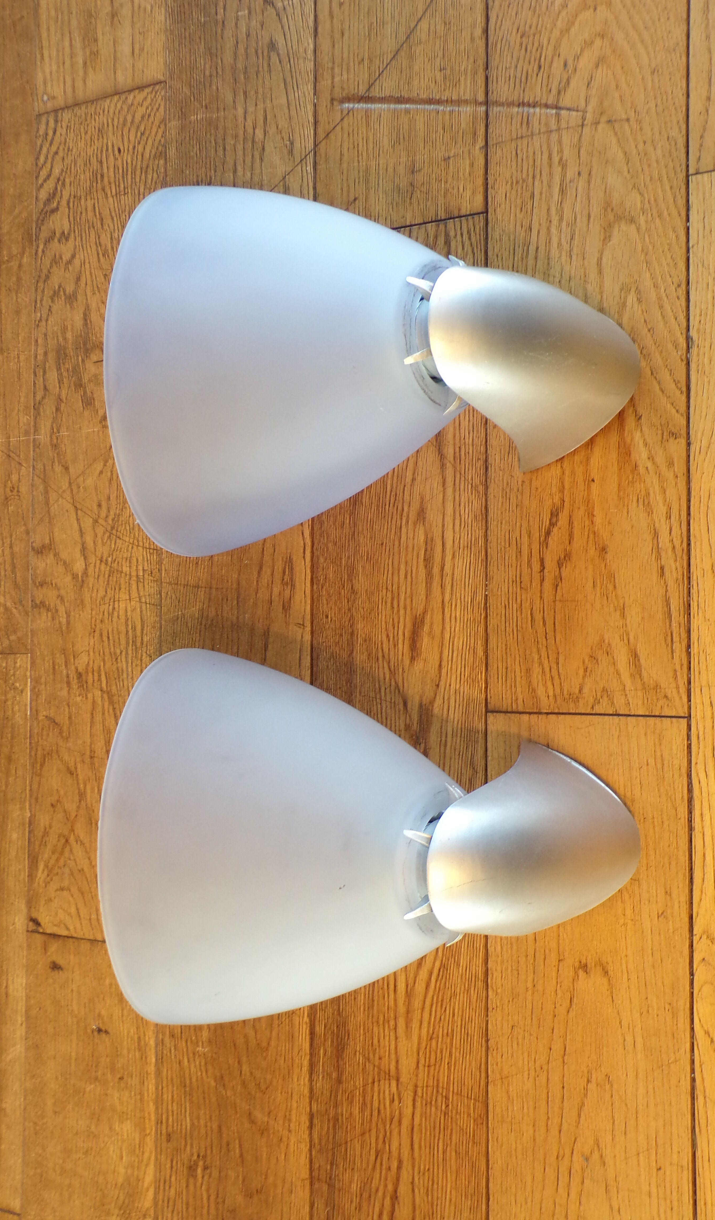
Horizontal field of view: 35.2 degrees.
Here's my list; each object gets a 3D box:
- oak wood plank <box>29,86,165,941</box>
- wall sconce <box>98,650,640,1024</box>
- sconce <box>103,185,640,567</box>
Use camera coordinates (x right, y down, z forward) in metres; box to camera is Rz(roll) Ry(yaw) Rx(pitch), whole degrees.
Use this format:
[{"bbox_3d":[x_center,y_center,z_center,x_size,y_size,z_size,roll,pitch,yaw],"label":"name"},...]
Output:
[{"bbox_3d":[-0.170,-0.064,0.746,0.085,0.020,0.566,0,88,0],"label":"oak wood plank"},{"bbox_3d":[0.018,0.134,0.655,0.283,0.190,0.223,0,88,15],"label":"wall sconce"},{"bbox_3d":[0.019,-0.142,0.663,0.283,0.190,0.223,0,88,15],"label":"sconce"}]

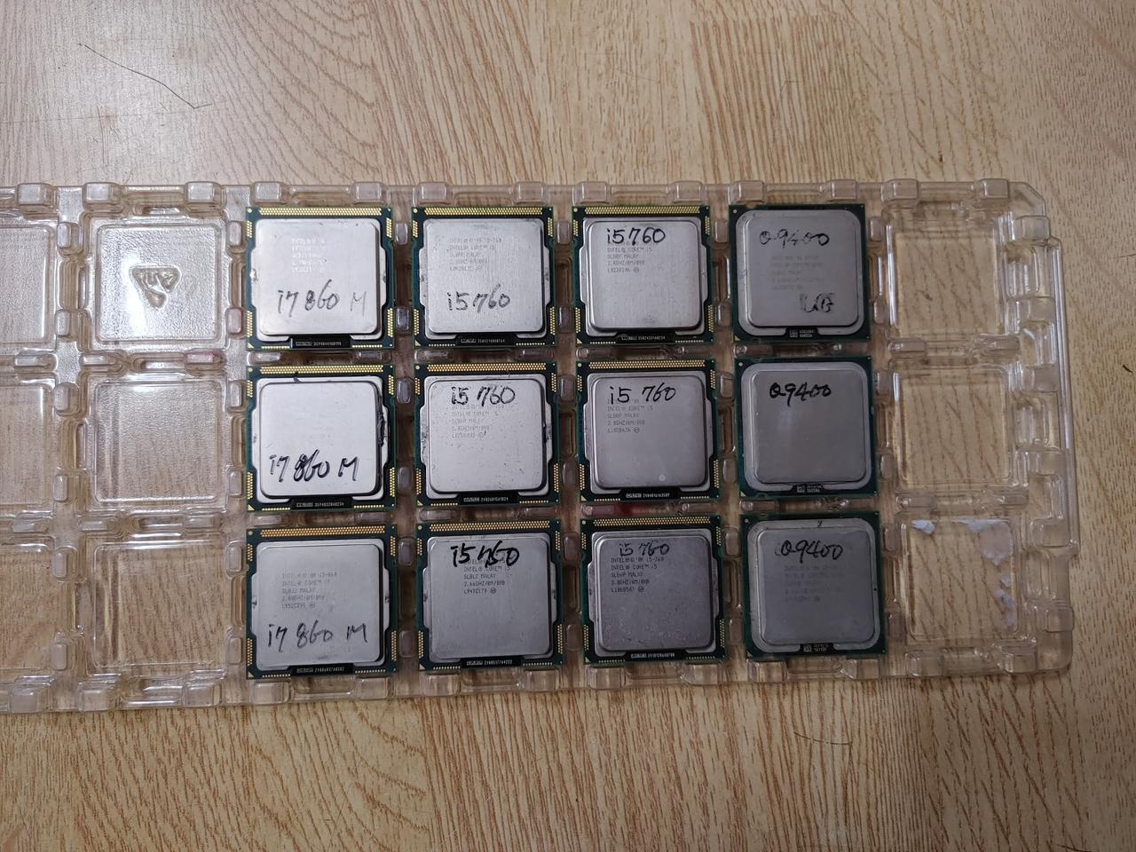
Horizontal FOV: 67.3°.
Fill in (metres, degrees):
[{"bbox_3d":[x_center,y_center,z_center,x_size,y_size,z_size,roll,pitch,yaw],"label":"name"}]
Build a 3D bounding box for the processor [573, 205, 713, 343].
[{"bbox_3d":[0.020,-0.041,0.228,0.037,0.005,0.037,-1,87,-4],"label":"processor"}]

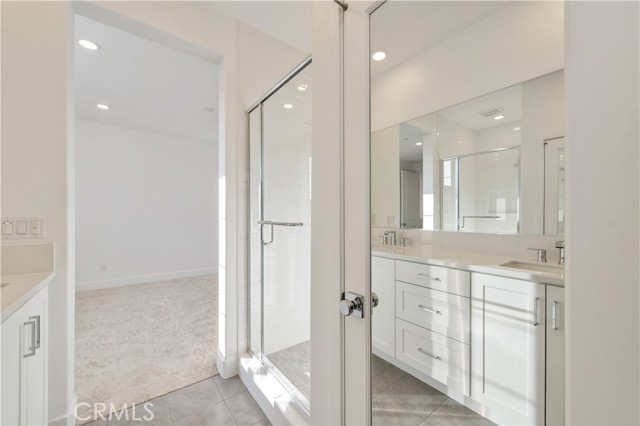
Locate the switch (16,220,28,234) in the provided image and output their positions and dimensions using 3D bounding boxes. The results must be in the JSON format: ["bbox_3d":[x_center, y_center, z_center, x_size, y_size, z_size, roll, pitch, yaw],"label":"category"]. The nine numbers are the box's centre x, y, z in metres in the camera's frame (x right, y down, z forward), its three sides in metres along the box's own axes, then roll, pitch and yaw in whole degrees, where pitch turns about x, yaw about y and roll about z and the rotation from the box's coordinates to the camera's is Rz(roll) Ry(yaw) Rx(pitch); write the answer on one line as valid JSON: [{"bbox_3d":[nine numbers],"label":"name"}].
[{"bbox_3d":[-1.520,0.074,1.270,0.035,0.069,0.010,0,0,-37],"label":"switch"}]

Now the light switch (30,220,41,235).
[{"bbox_3d":[-1.483,0.075,1.297,0.035,0.069,0.010,0,0,-37],"label":"light switch"}]

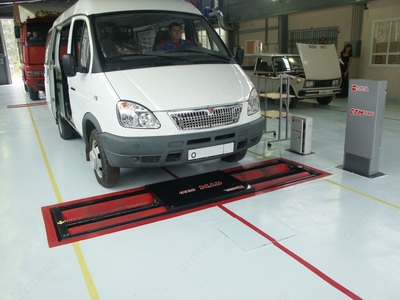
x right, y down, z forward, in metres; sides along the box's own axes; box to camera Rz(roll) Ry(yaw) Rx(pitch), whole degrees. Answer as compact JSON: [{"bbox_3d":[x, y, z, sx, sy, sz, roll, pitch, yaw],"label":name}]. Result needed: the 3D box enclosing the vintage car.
[{"bbox_3d":[2.352,-2.410,10.736,1.620,1.720,4.120,-9,17,-25],"label":"vintage car"}]

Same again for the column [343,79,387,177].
[{"bbox_3d":[1.978,-0.279,4.042,0.181,1.113,0.351,-11,18,-32],"label":"column"}]

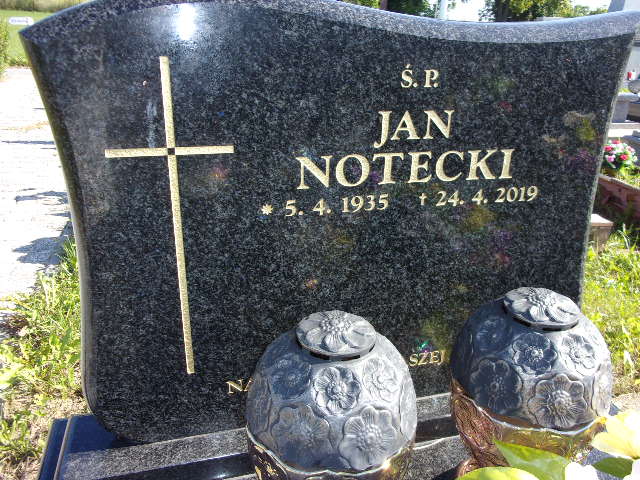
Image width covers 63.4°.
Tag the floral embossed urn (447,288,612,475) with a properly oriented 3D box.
[{"bbox_3d":[0.281,0.240,0.740,0.207,0.357,0.207,-4,25,-15],"label":"floral embossed urn"}]

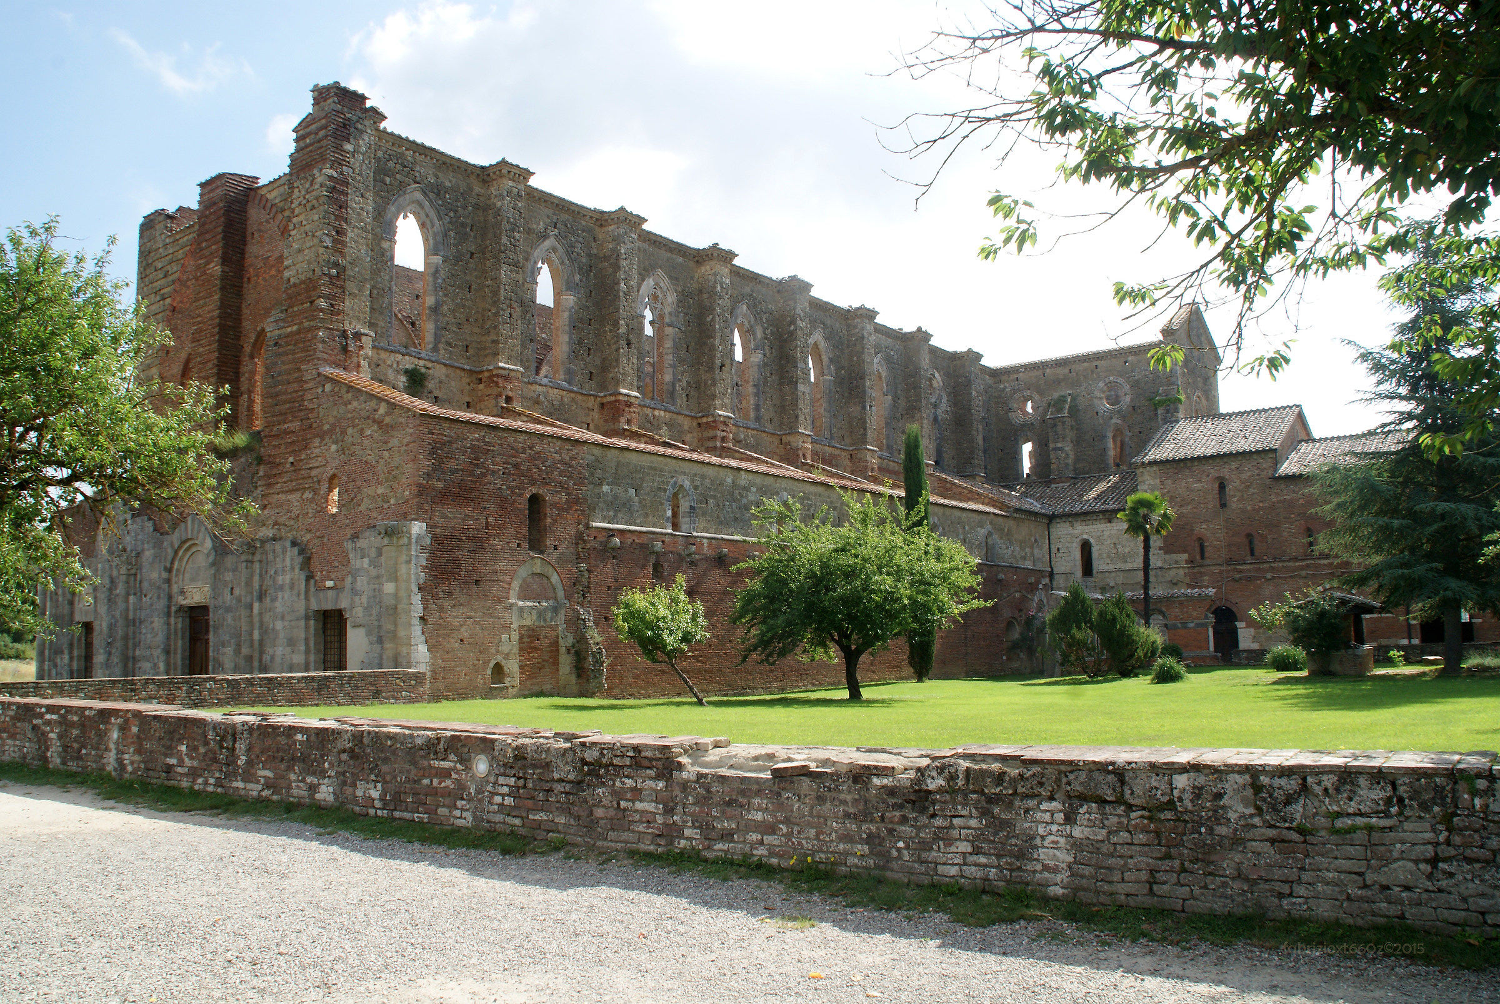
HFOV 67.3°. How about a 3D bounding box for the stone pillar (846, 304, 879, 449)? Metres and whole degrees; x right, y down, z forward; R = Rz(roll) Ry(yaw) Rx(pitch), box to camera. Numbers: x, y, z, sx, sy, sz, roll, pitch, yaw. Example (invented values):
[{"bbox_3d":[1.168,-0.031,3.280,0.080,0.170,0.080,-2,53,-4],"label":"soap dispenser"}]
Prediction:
[{"bbox_3d":[5.088,-5.498,50.882,1.200,6.423,1.000,-6,-9,39],"label":"stone pillar"}]

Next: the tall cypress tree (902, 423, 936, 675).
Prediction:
[{"bbox_3d":[6.785,1.971,45.126,1.139,10.374,1.139,-1,-7,0],"label":"tall cypress tree"}]

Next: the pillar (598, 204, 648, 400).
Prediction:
[{"bbox_3d":[-4.821,-7.365,41.587,1.188,6.750,1.269,-6,-9,39],"label":"pillar"}]

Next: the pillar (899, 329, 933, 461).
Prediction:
[{"bbox_3d":[8.769,-5.422,58.263,1.188,6.750,1.269,-6,-9,39],"label":"pillar"}]

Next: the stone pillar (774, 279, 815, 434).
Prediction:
[{"bbox_3d":[1.974,-6.393,49.925,1.188,6.750,1.269,-6,-9,39],"label":"stone pillar"}]

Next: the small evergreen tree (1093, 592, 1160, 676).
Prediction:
[{"bbox_3d":[14.768,5.195,44.010,2.656,3.341,2.443,0,-7,0],"label":"small evergreen tree"}]

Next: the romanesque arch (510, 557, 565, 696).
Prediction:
[{"bbox_3d":[-5.600,3.239,29.501,0.400,3.652,1.929,-6,-9,39],"label":"romanesque arch"}]

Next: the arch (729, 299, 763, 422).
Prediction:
[{"bbox_3d":[-0.390,-5.984,48.670,0.763,5.395,2.098,-6,-9,39],"label":"arch"}]

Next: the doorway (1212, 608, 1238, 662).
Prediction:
[{"bbox_3d":[20.603,5.762,48.728,1.144,2.486,0.300,-6,-9,39],"label":"doorway"}]

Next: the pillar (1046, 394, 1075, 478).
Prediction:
[{"bbox_3d":[17.558,-3.722,63.361,1.296,4.698,0.918,-6,-9,39],"label":"pillar"}]

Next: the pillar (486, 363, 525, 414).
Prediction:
[{"bbox_3d":[-8.207,-3.713,37.424,0.981,1.591,1.155,-6,-9,39],"label":"pillar"}]

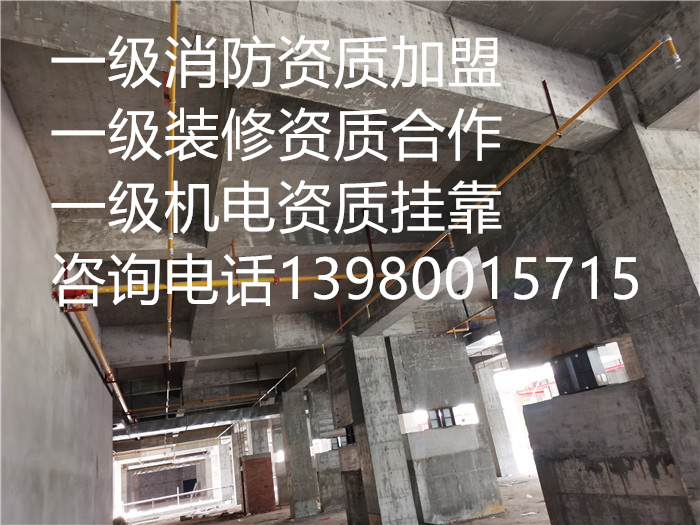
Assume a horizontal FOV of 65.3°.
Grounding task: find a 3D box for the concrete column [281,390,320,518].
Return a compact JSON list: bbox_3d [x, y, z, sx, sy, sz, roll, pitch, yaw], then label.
[{"bbox_3d":[-1.917,6.830,19.710,0.800,4.200,0.780,-2,-21,-20],"label":"concrete column"}]

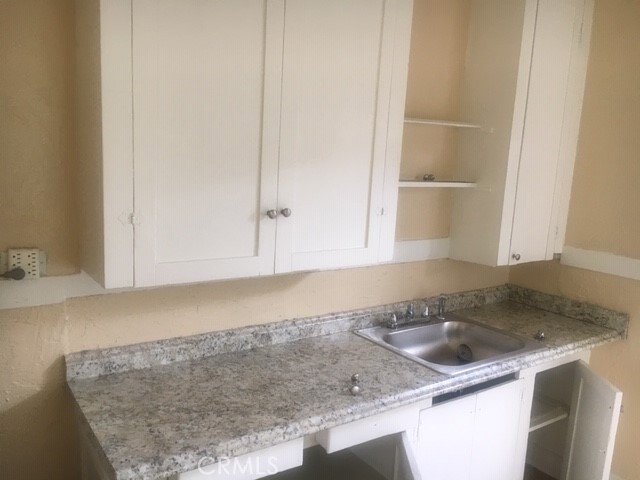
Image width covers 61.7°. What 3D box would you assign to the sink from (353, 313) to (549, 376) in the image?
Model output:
[{"bbox_3d":[0.578,0.511,2.417,0.635,0.140,0.562,-3,11,-35],"label":"sink"}]

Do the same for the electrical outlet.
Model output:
[{"bbox_3d":[-0.916,0.075,1.662,0.083,0.093,0.032,-3,11,-35],"label":"electrical outlet"}]

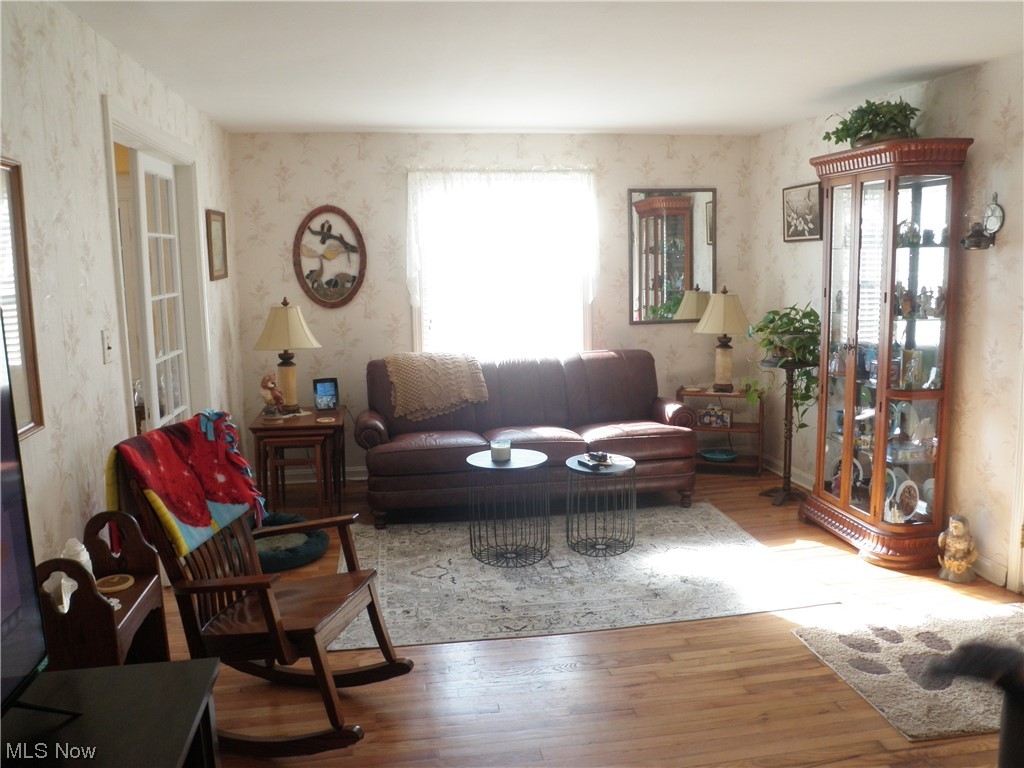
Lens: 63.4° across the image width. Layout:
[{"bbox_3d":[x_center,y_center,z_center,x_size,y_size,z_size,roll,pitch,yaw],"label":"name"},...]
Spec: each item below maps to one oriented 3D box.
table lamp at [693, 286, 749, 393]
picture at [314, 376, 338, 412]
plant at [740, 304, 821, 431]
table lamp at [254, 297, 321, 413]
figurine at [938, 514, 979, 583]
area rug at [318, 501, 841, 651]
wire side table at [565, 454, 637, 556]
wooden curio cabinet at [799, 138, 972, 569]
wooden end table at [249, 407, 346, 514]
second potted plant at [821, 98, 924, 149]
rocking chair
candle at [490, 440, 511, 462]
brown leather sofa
[{"bbox_3d":[1.510,-0.313,5.875,0.418,0.738,0.418,-2,9,-8],"label":"table lamp"},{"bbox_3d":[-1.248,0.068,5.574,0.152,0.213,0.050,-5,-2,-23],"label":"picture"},{"bbox_3d":[1.748,-0.096,5.325,0.520,0.820,0.490,-2,8,-8],"label":"plant"},{"bbox_3d":[-1.459,-0.180,5.401,0.418,0.752,0.418,-2,9,-8],"label":"table lamp"},{"bbox_3d":[2.144,0.779,3.989,0.187,0.310,0.170,4,10,33],"label":"figurine"},{"bbox_3d":[0.246,0.912,4.345,2.268,0.012,1.637,-2,8,-8],"label":"area rug"},{"bbox_3d":[0.481,0.656,4.476,0.370,0.465,0.370,-2,8,-8],"label":"wire side table"},{"bbox_3d":[1.917,-0.169,4.362,0.408,2.063,0.895,-2,9,-8],"label":"wooden curio cabinet"},{"bbox_3d":[-1.350,0.493,5.384,0.557,0.565,0.675,-2,9,-8],"label":"wooden end table"},{"bbox_3d":[1.875,-1.302,4.316,0.392,0.236,0.534,-2,9,-8],"label":"second potted plant"},{"bbox_3d":[-0.821,0.647,2.772,0.855,1.030,0.600,1,8,11],"label":"rocking chair"},{"bbox_3d":[-0.058,0.351,4.272,0.097,0.093,0.097,-2,9,-8],"label":"candle"},{"bbox_3d":[0.089,0.300,5.301,2.134,0.918,0.966,-2,9,-8],"label":"brown leather sofa"}]

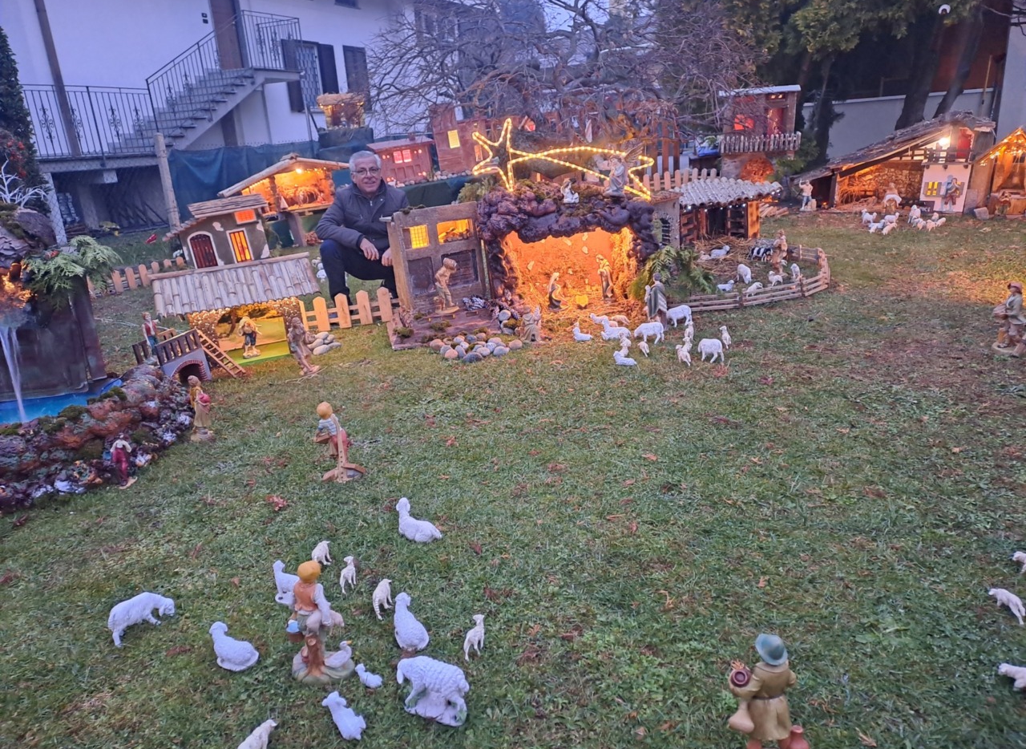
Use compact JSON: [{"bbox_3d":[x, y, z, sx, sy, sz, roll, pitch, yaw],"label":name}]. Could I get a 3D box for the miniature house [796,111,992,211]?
[{"bbox_3d":[3.891,-2.162,7.612,1.807,0.913,0.507,3,19,16],"label":"miniature house"}]

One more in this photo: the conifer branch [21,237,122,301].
[{"bbox_3d":[-2.104,-0.503,3.540,0.414,0.279,0.279,-10,19,-19],"label":"conifer branch"}]

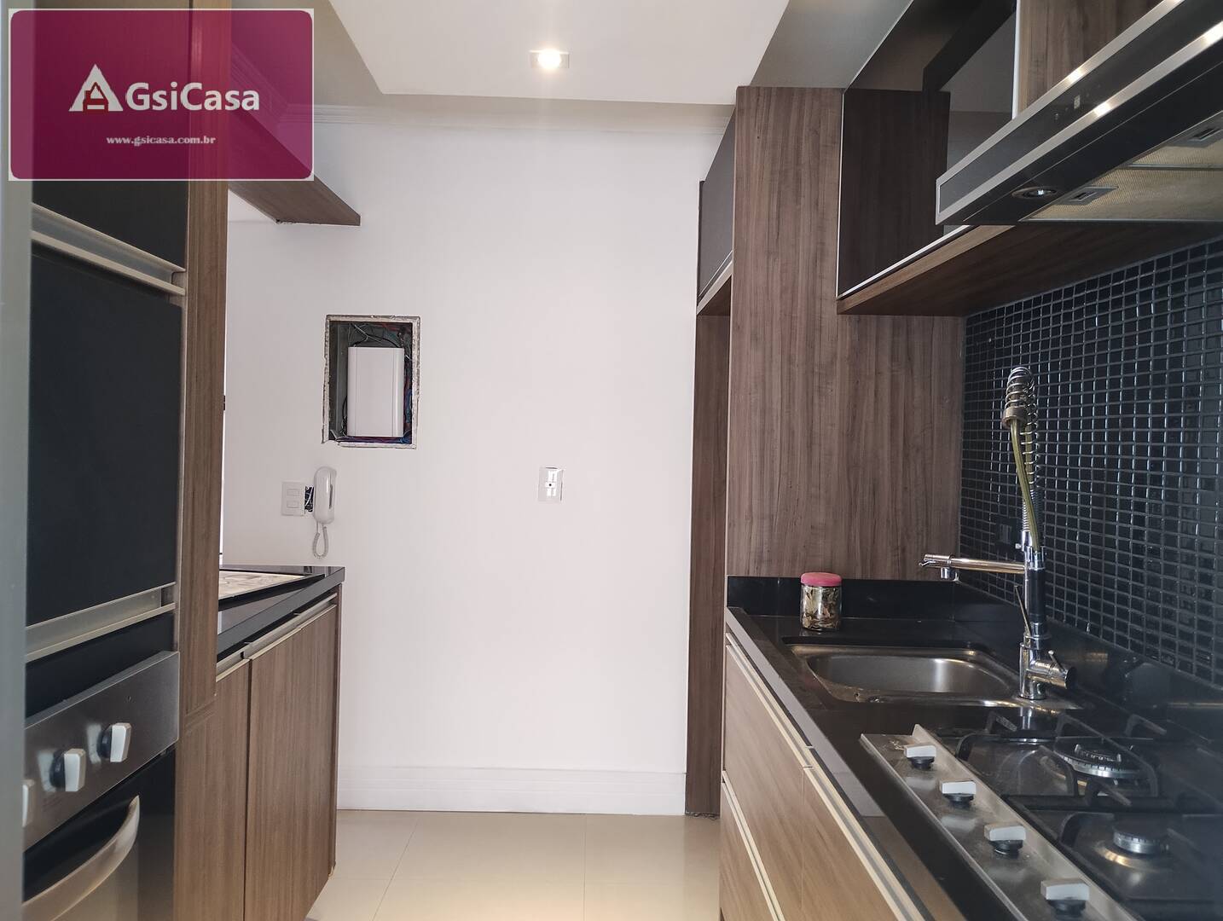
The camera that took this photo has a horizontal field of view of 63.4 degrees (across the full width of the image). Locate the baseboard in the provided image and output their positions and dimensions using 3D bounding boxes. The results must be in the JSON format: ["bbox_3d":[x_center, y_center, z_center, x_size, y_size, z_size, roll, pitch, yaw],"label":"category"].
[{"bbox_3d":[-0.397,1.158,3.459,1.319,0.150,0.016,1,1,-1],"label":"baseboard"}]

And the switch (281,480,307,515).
[{"bbox_3d":[-1.103,0.134,3.431,0.077,0.118,0.011,1,1,-1],"label":"switch"}]

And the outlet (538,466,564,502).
[{"bbox_3d":[-0.212,0.085,3.444,0.078,0.118,0.011,1,1,-1],"label":"outlet"}]

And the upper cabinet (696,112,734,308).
[{"bbox_3d":[0.586,-0.725,3.016,0.550,0.442,0.841,1,1,-1],"label":"upper cabinet"}]

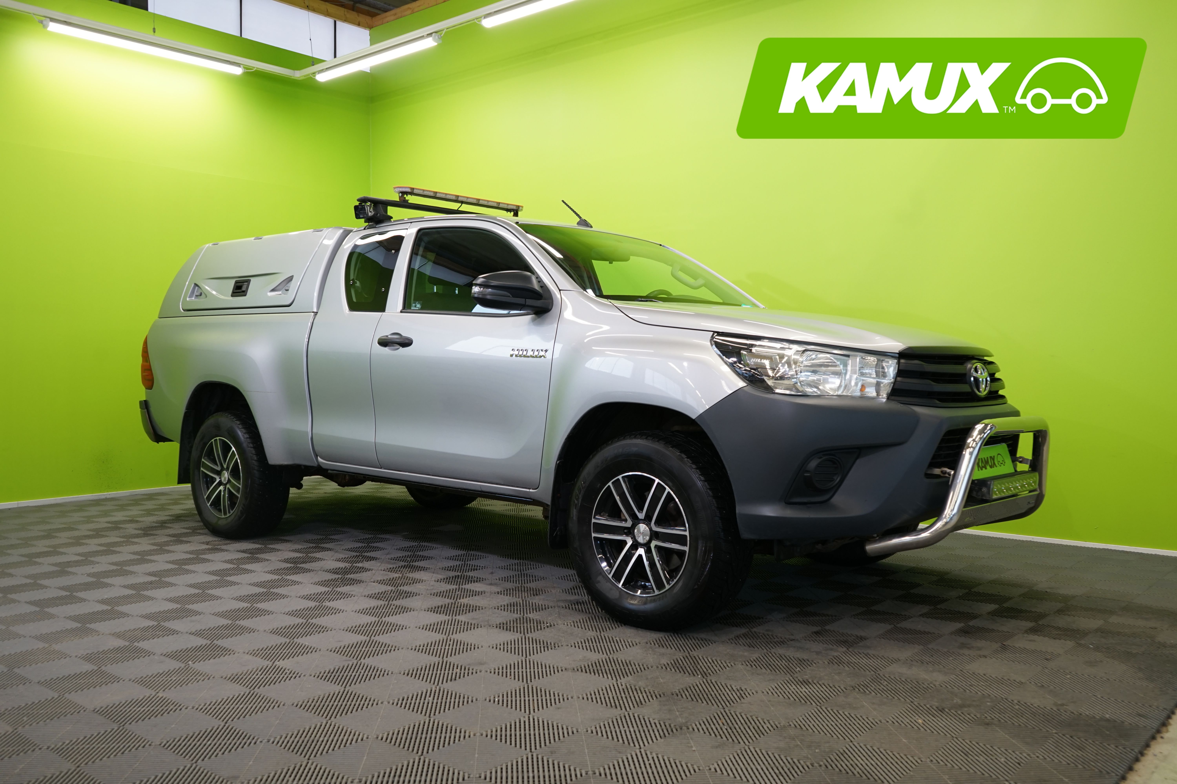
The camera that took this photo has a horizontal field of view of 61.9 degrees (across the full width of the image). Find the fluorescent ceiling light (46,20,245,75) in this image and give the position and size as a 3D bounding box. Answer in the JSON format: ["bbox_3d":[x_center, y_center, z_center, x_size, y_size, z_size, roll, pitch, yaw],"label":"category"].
[{"bbox_3d":[-3.397,-2.662,7.613,0.080,0.075,1.540,1,1,42],"label":"fluorescent ceiling light"}]

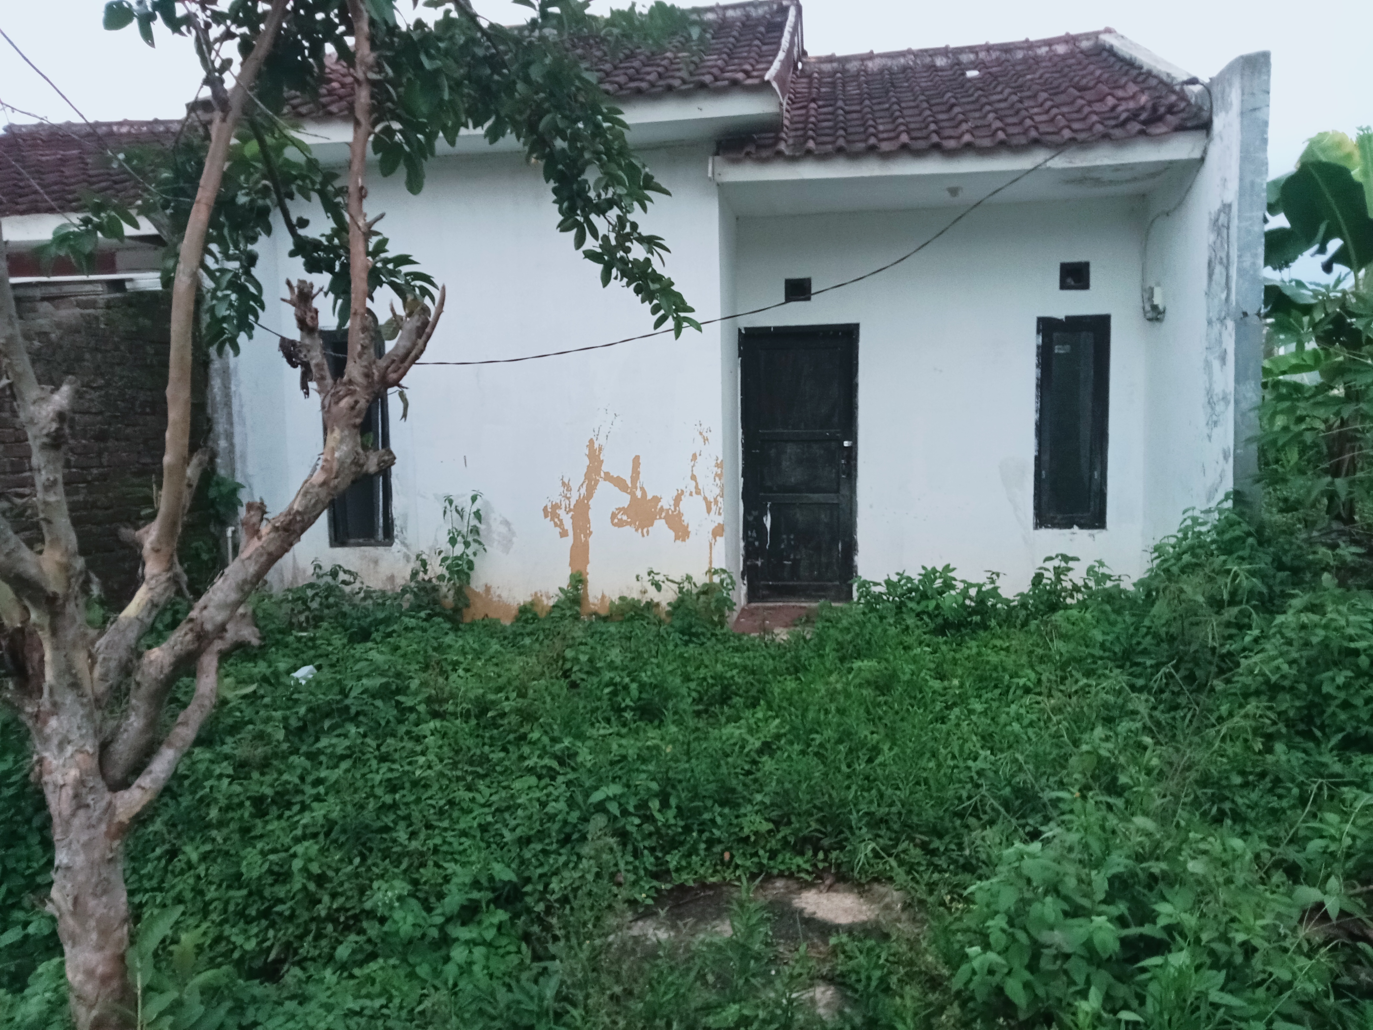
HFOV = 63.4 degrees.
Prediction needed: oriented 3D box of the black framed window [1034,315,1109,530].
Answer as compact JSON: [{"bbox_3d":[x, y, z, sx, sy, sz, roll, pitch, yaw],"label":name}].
[{"bbox_3d":[2.814,-0.665,8.117,0.511,1.555,0.080,0,6,9],"label":"black framed window"}]

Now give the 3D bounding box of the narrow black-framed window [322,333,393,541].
[{"bbox_3d":[-2.335,-0.541,7.915,0.486,1.542,0.100,-1,6,8],"label":"narrow black-framed window"}]

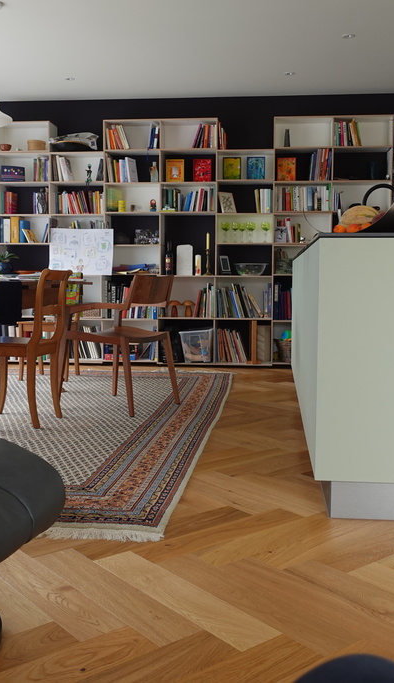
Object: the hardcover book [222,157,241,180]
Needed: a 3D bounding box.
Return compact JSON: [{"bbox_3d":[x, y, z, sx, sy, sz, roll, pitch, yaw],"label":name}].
[{"bbox_3d":[0.326,-1.574,6.286,0.171,0.237,0.028,1,5,6],"label":"hardcover book"}]

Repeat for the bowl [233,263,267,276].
[{"bbox_3d":[0.500,-0.661,6.333,0.306,0.108,0.306,1,5,6],"label":"bowl"}]

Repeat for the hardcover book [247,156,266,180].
[{"bbox_3d":[0.542,-1.569,6.261,0.174,0.235,0.028,1,5,6],"label":"hardcover book"}]

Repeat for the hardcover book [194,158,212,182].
[{"bbox_3d":[0.051,-1.567,6.317,0.176,0.235,0.028,1,5,6],"label":"hardcover book"}]

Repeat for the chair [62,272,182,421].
[{"bbox_3d":[-0.472,-0.002,4.221,0.577,0.806,0.600,3,6,31],"label":"chair"}]

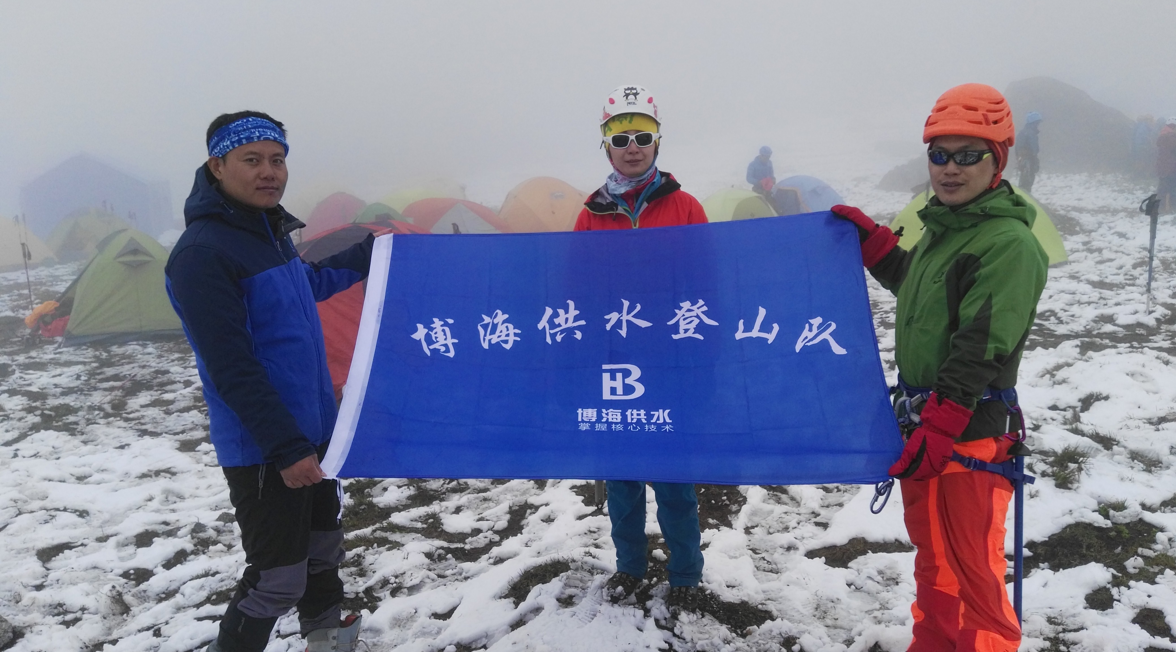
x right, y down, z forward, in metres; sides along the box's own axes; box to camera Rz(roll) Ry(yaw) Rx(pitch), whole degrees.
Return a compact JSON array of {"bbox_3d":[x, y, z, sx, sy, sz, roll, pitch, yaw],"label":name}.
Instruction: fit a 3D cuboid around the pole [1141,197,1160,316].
[{"bbox_3d":[4.729,-0.603,8.000,0.120,1.020,0.080,-1,7,0],"label":"pole"}]

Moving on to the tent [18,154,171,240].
[{"bbox_3d":[-14.962,-4.087,29.412,3.500,2.550,4.000,-3,12,-12],"label":"tent"}]

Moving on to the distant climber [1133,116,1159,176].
[{"bbox_3d":[14.656,-4.720,25.000,0.420,1.720,0.550,6,14,29],"label":"distant climber"}]

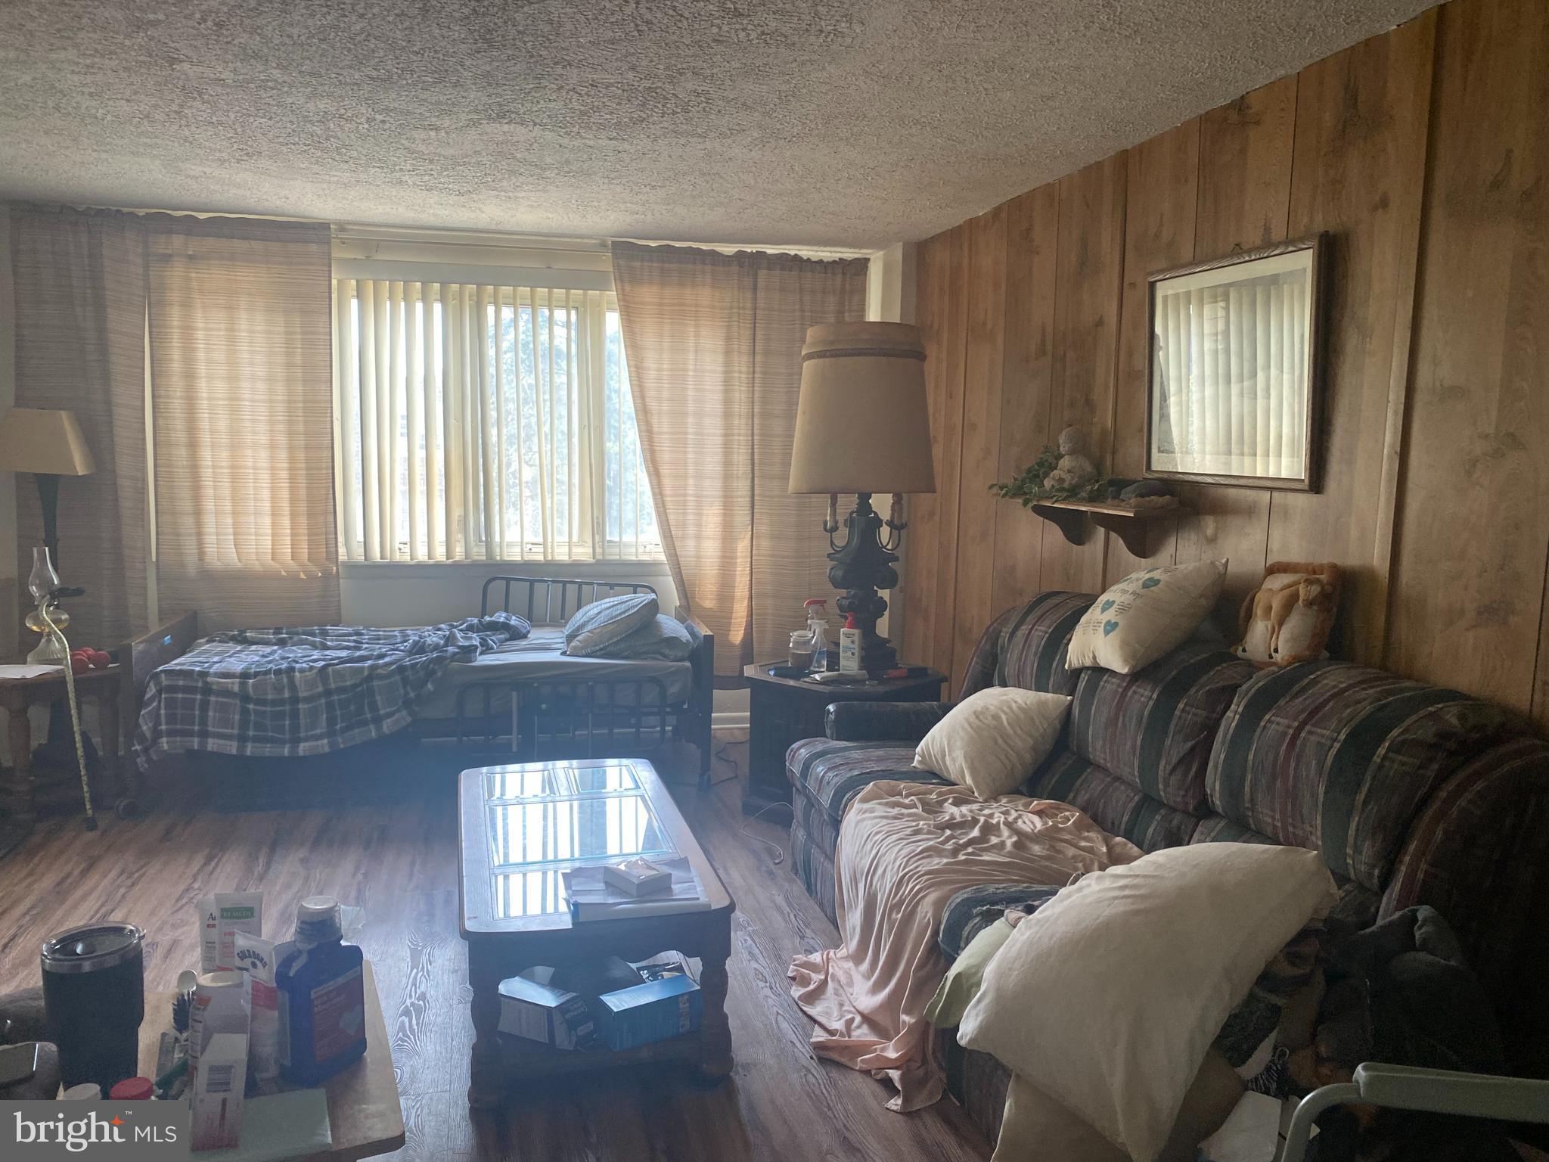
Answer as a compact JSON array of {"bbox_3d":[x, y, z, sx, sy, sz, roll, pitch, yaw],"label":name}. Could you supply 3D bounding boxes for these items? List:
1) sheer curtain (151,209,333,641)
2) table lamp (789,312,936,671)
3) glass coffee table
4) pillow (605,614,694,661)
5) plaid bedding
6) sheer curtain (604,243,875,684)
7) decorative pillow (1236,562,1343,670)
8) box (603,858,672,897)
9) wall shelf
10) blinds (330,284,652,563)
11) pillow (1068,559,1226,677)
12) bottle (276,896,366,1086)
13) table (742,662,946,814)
[{"bbox_3d":[-2.292,-0.529,5.107,0.770,2.040,0.110,-1,7,-14],"label":"sheer curtain"},{"bbox_3d":[0.343,-0.318,4.474,0.570,1.300,0.570,1,7,0],"label":"table lamp"},{"bbox_3d":[-0.535,0.862,3.126,0.605,0.410,1.230,-1,7,-15],"label":"glass coffee table"},{"bbox_3d":[-0.621,0.219,5.091,0.460,0.160,0.600,-1,7,-13],"label":"pillow"},{"bbox_3d":[-1.760,0.407,4.838,1.480,0.460,0.840,-1,7,-14],"label":"plaid bedding"},{"bbox_3d":[-0.155,-0.541,5.673,1.290,2.090,0.110,-1,7,-13],"label":"sheer curtain"},{"bbox_3d":[1.255,0.082,2.856,0.110,0.250,0.245,15,-4,-42],"label":"decorative pillow"},{"bbox_3d":[-0.311,0.676,2.657,0.098,0.036,0.131,-5,10,-42],"label":"box"},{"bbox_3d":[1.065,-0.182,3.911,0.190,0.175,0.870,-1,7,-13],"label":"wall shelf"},{"bbox_3d":[-1.255,-0.712,5.359,1.580,1.260,0.100,-1,7,-14],"label":"blinds"},{"bbox_3d":[1.008,0.101,3.196,0.160,0.390,0.380,41,-4,-15],"label":"pillow"},{"bbox_3d":[-0.463,0.412,1.189,0.046,0.176,0.078,5,8,31],"label":"bottle"},{"bbox_3d":[0.266,0.622,4.522,0.670,0.570,0.670,7,9,41],"label":"table"}]

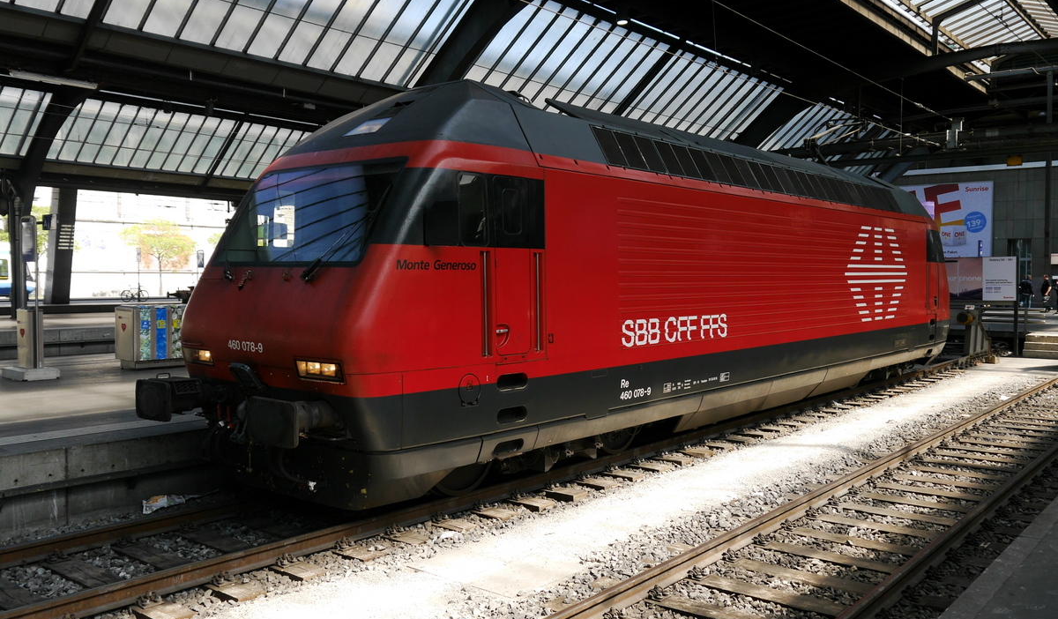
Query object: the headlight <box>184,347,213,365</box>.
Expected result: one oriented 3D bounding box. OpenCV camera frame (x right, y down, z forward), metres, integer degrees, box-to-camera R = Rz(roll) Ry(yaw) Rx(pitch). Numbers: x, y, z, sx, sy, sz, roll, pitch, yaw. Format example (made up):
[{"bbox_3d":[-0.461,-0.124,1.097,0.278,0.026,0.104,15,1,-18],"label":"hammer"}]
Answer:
[{"bbox_3d":[-3.137,0.451,8.779,0.550,0.165,0.110,2,3,39],"label":"headlight"}]

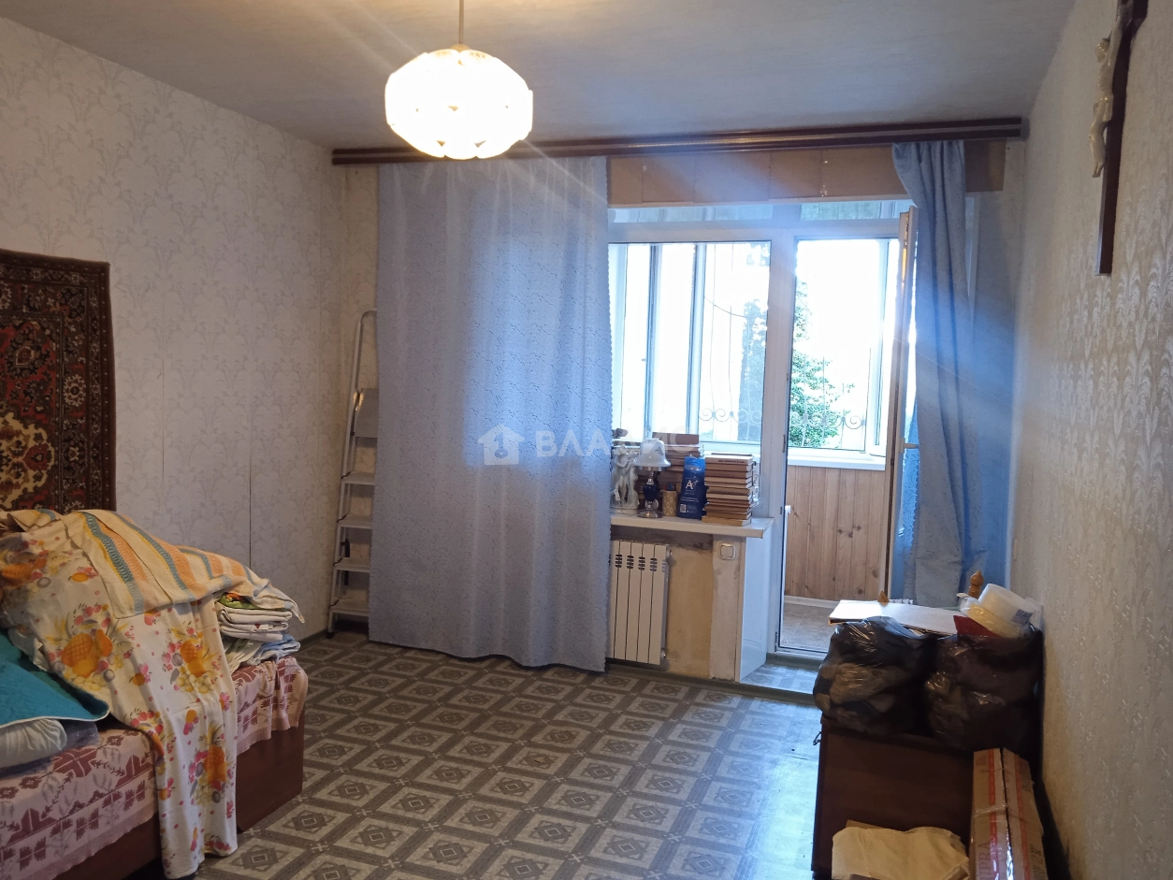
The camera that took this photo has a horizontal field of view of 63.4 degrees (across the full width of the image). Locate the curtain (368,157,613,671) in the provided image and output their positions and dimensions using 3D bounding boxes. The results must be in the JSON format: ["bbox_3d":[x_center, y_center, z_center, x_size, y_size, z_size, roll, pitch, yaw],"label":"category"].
[{"bbox_3d":[-0.483,-0.129,4.686,1.293,2.419,0.127,4,5,19],"label":"curtain"}]

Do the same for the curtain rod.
[{"bbox_3d":[0.235,-1.338,4.322,3.180,0.075,0.095,4,5,19],"label":"curtain rod"}]

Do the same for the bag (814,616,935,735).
[{"bbox_3d":[0.865,0.679,2.849,0.328,0.292,0.325,4,5,19],"label":"bag"}]

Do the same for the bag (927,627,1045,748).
[{"bbox_3d":[1.136,0.694,2.756,0.307,0.297,0.325,4,5,19],"label":"bag"}]

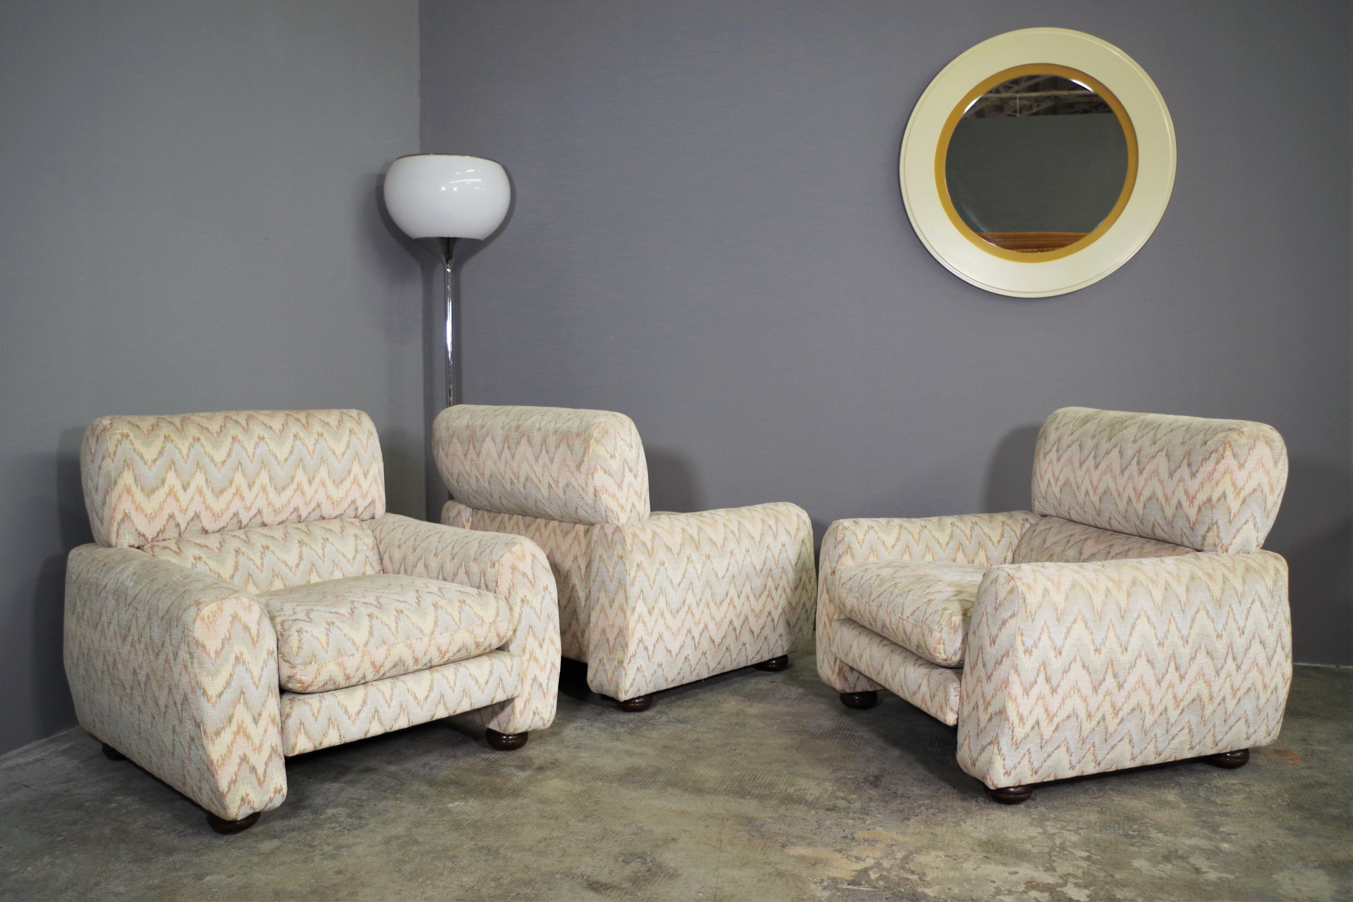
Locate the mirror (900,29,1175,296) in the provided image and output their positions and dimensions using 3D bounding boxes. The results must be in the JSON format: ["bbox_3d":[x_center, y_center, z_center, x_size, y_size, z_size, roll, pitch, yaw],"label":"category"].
[{"bbox_3d":[1.190,-0.952,3.363,0.869,0.869,0.050,1,3,15],"label":"mirror"}]

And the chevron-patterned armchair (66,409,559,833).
[{"bbox_3d":[-0.877,0.313,2.435,0.864,0.813,0.843,3,4,42],"label":"chevron-patterned armchair"}]

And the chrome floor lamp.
[{"bbox_3d":[-0.848,-0.223,3.795,0.473,1.729,0.473,1,3,15],"label":"chrome floor lamp"}]

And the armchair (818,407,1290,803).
[{"bbox_3d":[0.912,0.310,2.559,0.864,0.813,0.843,-1,3,-19],"label":"armchair"}]

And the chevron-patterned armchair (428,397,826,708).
[{"bbox_3d":[-0.171,0.274,3.155,0.843,0.813,0.864,3,5,44],"label":"chevron-patterned armchair"}]

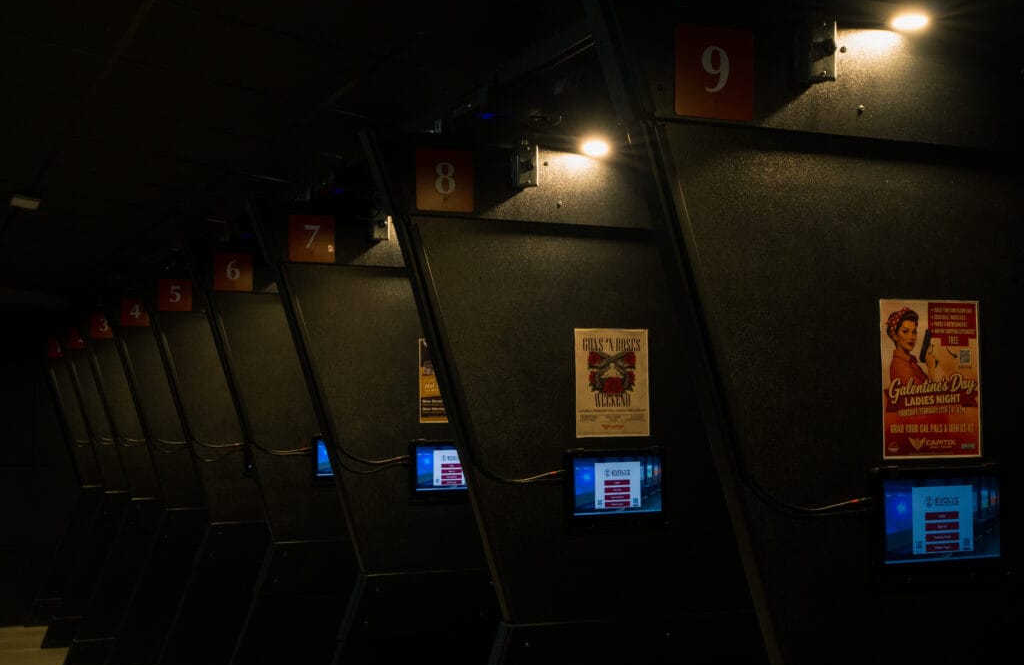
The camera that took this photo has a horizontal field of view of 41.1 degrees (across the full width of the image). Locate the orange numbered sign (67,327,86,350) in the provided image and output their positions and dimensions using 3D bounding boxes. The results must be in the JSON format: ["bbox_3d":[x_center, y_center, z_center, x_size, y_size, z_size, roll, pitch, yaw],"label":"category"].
[{"bbox_3d":[-3.133,0.050,9.877,0.158,0.158,0.010,1,-3,-23],"label":"orange numbered sign"}]

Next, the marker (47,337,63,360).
[{"bbox_3d":[-3.640,0.130,10.964,0.158,0.158,0.010,1,-3,-23],"label":"marker"}]

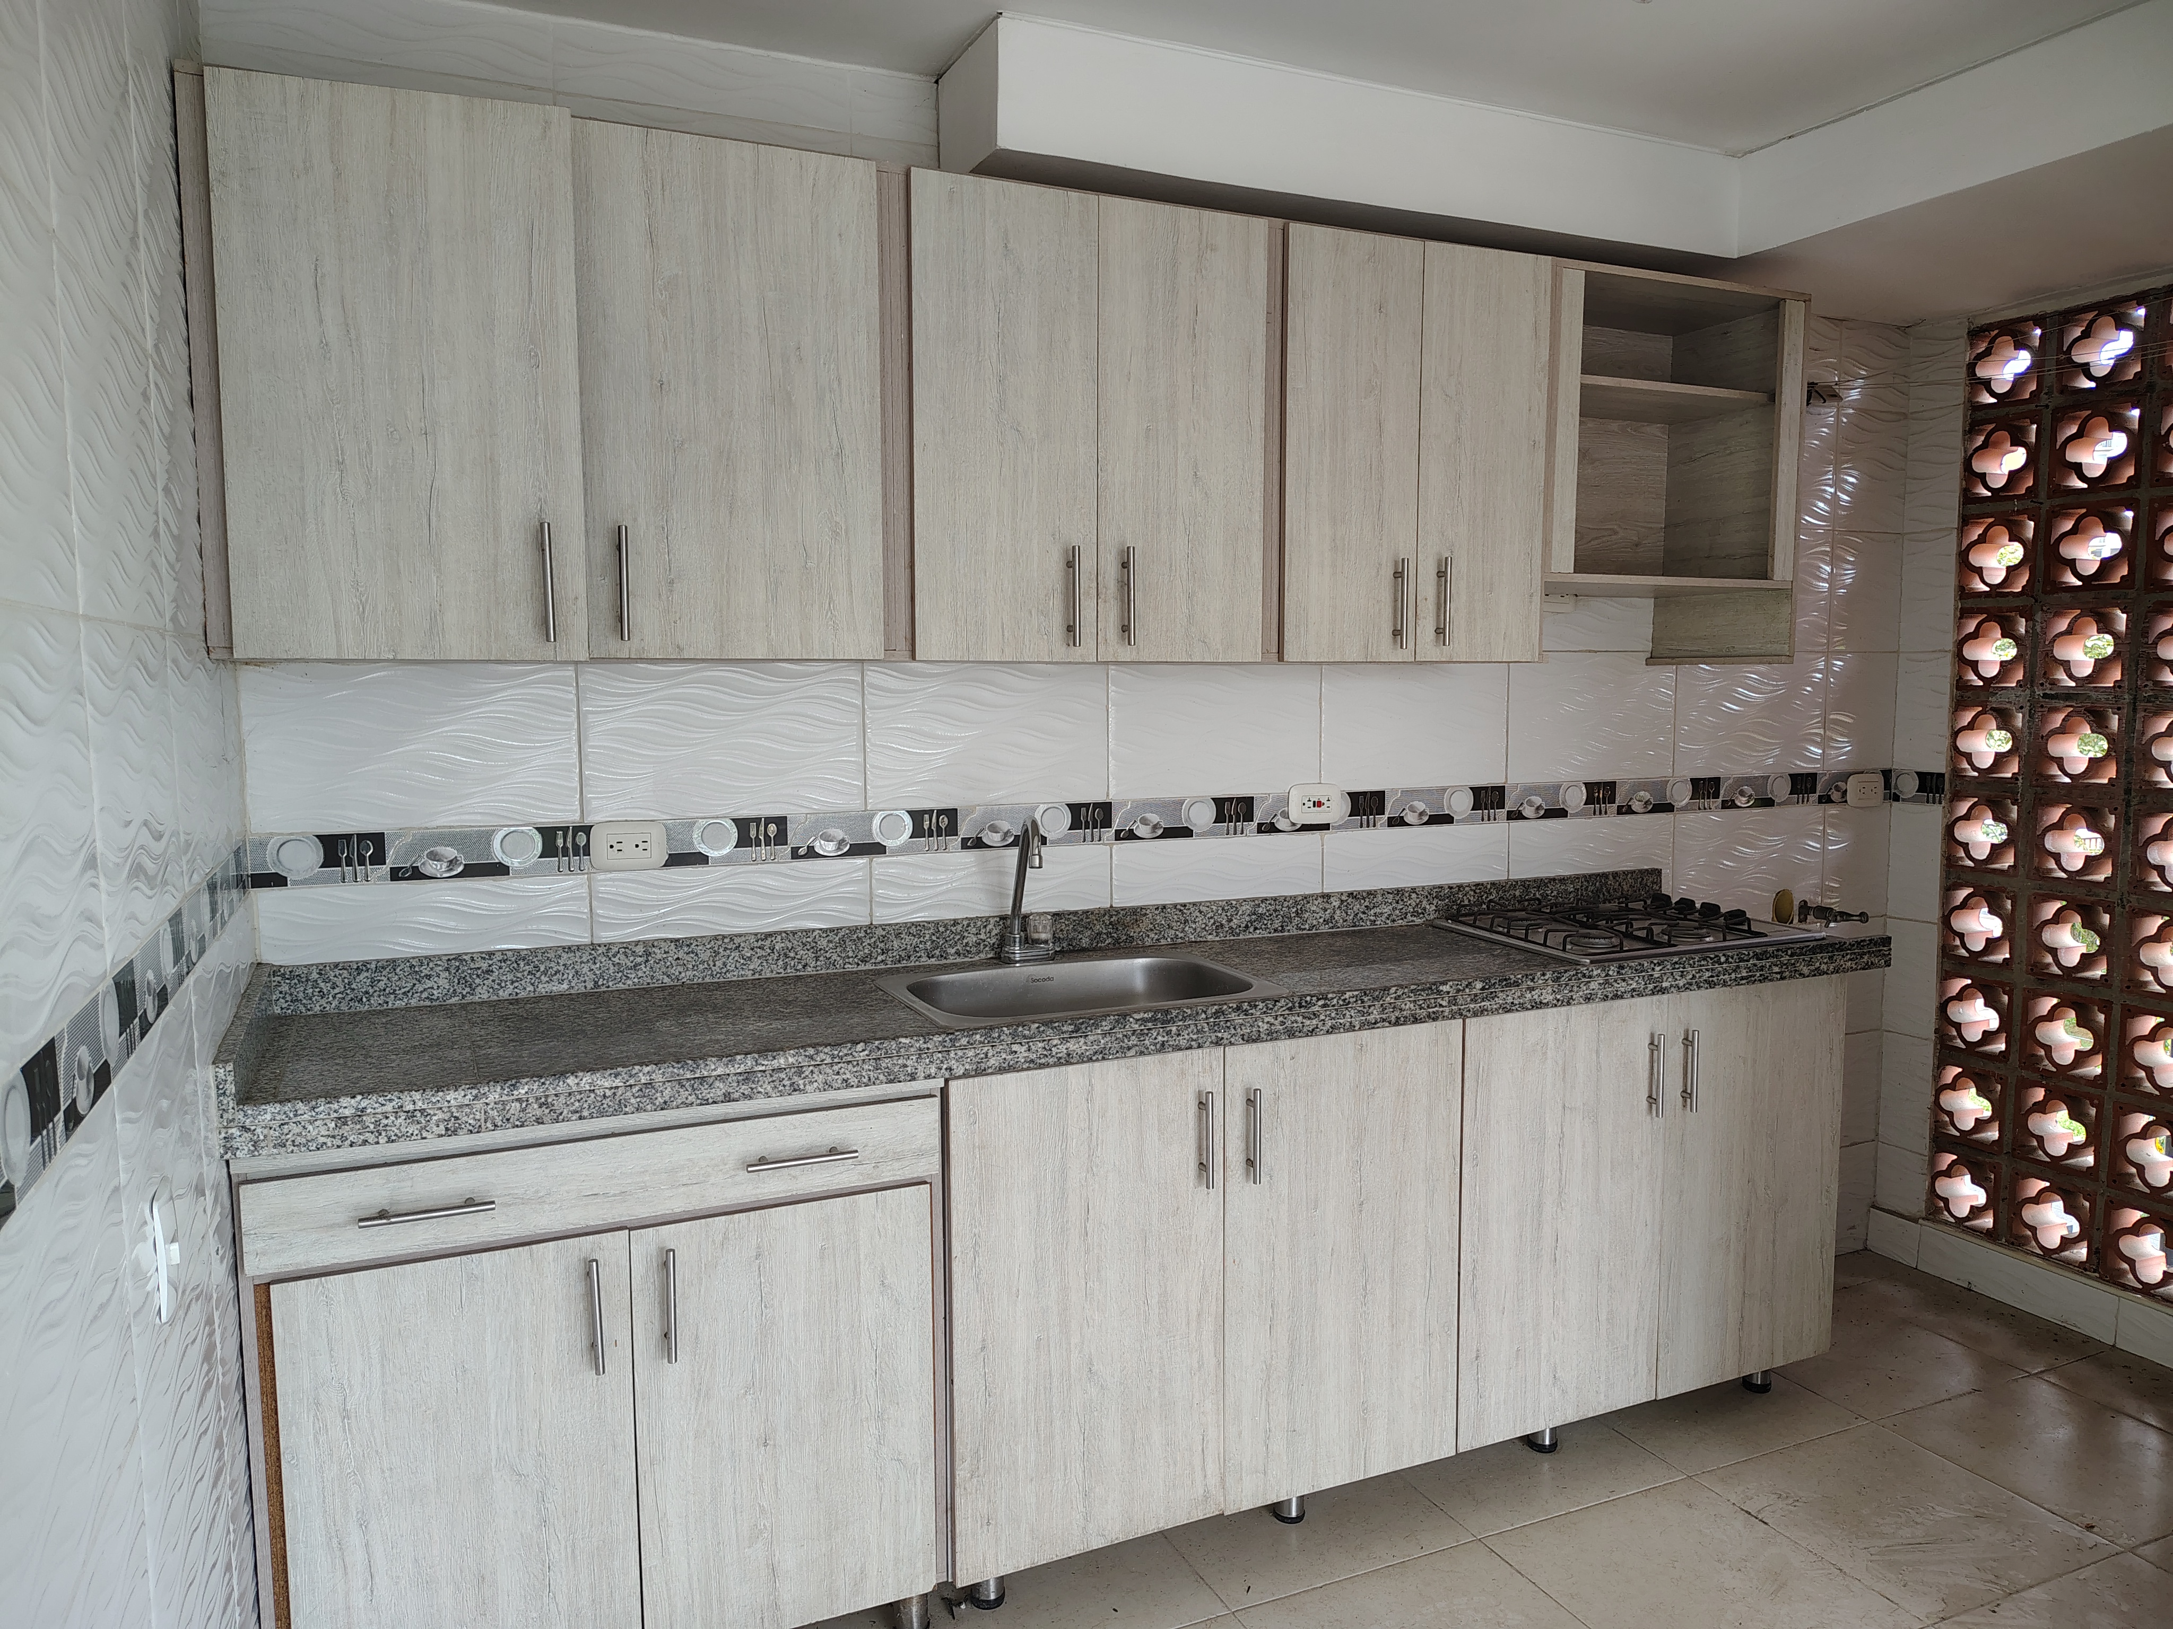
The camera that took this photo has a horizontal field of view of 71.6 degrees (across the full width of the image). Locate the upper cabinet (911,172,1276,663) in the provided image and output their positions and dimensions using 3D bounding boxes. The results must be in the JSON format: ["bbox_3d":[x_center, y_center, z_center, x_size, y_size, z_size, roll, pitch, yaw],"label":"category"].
[{"bbox_3d":[-0.046,-0.589,2.420,0.600,0.684,0.360,-3,6,-24],"label":"upper cabinet"}]

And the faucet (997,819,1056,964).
[{"bbox_3d":[-0.087,0.127,2.520,0.095,0.256,0.145,-3,6,-24],"label":"faucet"}]

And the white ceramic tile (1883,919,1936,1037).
[{"bbox_3d":[1.921,0.382,3.508,0.010,0.270,0.138,-3,6,-24],"label":"white ceramic tile"}]

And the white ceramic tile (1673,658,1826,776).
[{"bbox_3d":[1.474,-0.222,3.331,0.459,0.273,0.010,-3,6,-24],"label":"white ceramic tile"}]

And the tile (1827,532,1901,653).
[{"bbox_3d":[1.786,-0.508,3.455,0.231,0.267,0.010,-3,6,-24],"label":"tile"}]

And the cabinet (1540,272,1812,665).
[{"bbox_3d":[0.997,-0.630,2.879,0.624,0.681,0.359,-3,6,-24],"label":"cabinet"}]

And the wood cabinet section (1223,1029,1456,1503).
[{"bbox_3d":[0.309,0.687,2.613,0.443,0.736,0.500,-3,6,-24],"label":"wood cabinet section"}]

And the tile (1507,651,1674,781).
[{"bbox_3d":[1.063,-0.206,3.158,0.446,0.267,0.010,-3,6,-24],"label":"tile"}]

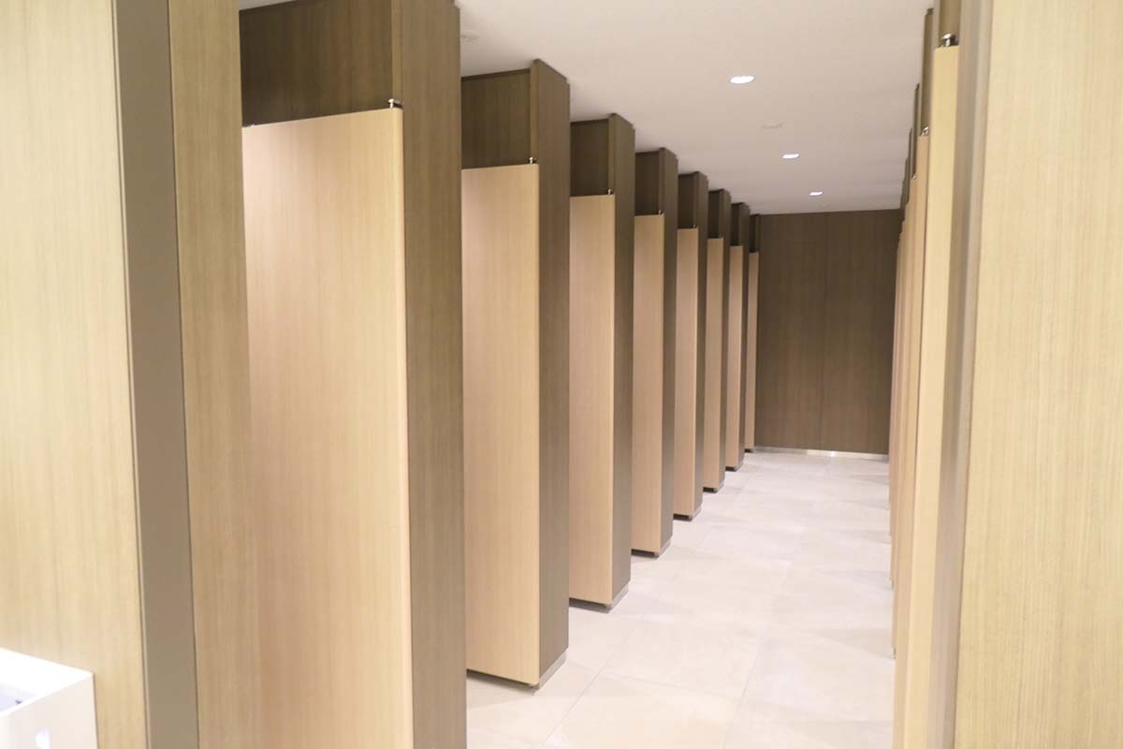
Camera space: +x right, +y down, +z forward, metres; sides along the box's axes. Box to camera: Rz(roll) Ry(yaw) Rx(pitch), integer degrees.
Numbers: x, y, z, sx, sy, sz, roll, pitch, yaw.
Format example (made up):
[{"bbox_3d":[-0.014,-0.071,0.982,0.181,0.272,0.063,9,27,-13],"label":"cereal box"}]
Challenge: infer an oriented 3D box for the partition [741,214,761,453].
[{"bbox_3d":[1.691,-0.439,8.219,0.900,2.540,0.150,2,6,23],"label":"partition"}]

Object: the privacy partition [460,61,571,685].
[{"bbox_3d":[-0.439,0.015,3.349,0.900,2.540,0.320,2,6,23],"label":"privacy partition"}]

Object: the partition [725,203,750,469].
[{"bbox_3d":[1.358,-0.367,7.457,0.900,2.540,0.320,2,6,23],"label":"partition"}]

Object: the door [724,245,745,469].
[{"bbox_3d":[1.428,-0.163,7.264,0.600,2.120,0.045,2,6,23],"label":"door"}]

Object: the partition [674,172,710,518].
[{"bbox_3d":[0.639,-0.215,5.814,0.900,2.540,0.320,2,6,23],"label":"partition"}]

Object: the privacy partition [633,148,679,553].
[{"bbox_3d":[0.280,-0.138,4.992,0.900,2.540,0.320,2,6,23],"label":"privacy partition"}]

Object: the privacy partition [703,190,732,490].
[{"bbox_3d":[0.999,-0.291,6.635,0.900,2.540,0.320,2,6,23],"label":"privacy partition"}]

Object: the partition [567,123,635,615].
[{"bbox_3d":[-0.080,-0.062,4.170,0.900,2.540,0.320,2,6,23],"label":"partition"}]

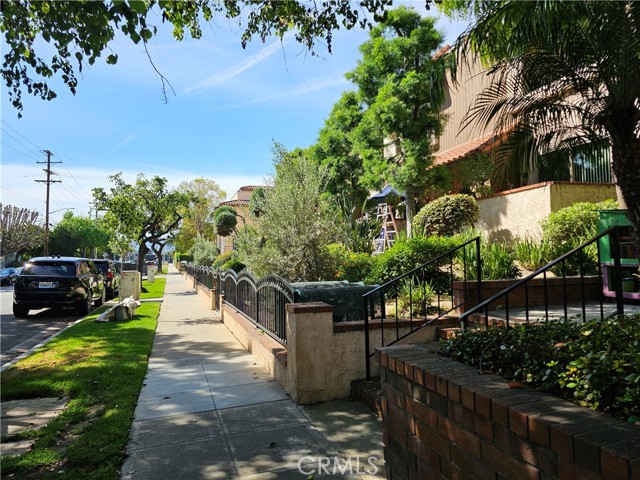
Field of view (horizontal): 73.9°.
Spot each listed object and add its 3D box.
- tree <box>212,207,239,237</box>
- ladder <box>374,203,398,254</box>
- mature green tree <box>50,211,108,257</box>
[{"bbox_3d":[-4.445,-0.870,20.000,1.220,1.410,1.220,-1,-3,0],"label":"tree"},{"bbox_3d":[2.143,-0.290,13.700,0.600,1.760,0.950,-3,-4,38],"label":"ladder"},{"bbox_3d":[-33.937,0.071,60.000,7.600,8.600,7.600,1,-3,-19],"label":"mature green tree"}]

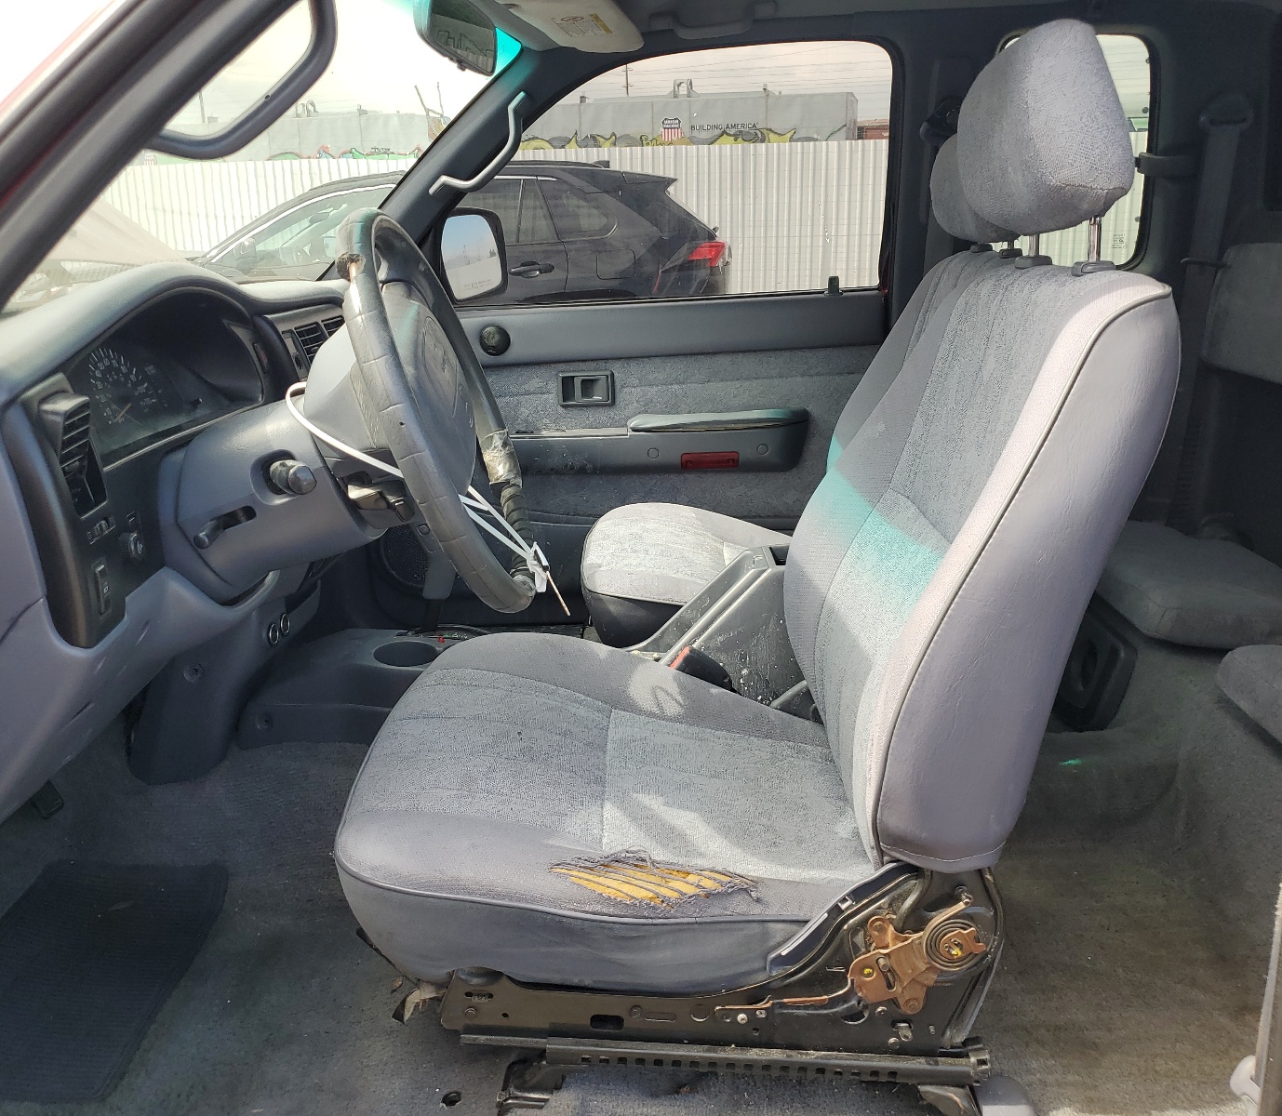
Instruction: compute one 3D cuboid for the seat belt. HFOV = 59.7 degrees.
[{"bbox_3d":[0.954,-0.421,1.971,0.185,0.762,0.093,0,14,3],"label":"seat belt"}]

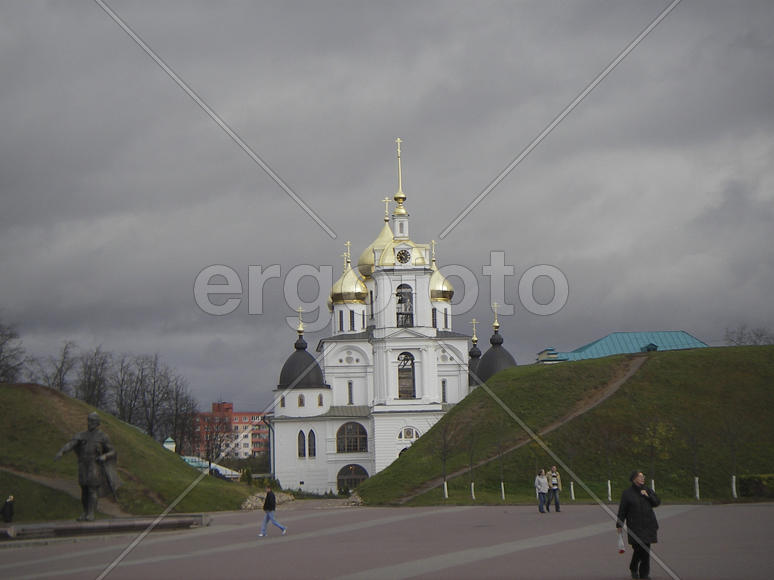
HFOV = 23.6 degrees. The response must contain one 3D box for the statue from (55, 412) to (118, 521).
[{"bbox_3d":[-11.723,6.887,72.500,2.350,4.150,1.500,-2,-5,3],"label":"statue"}]

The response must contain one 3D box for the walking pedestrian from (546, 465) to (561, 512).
[{"bbox_3d":[6.327,7.581,70.500,0.600,1.760,0.420,-1,-6,-10],"label":"walking pedestrian"}]

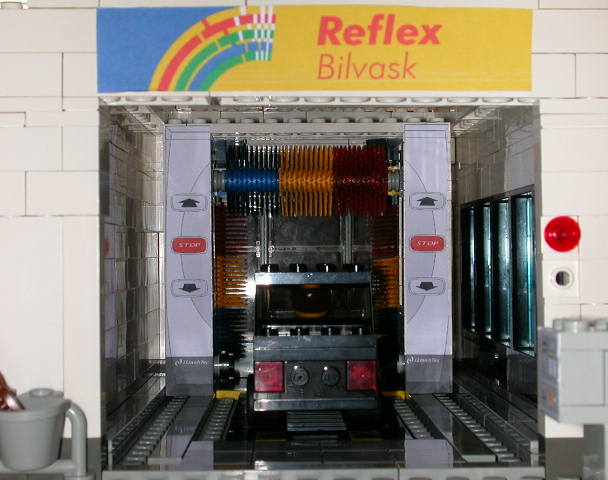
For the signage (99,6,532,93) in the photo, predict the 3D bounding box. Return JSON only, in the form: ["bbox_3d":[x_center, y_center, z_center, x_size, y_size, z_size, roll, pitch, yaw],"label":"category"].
[{"bbox_3d":[0.003,-0.041,0.257,0.095,0.018,0.002,0,-1,-1],"label":"signage"}]

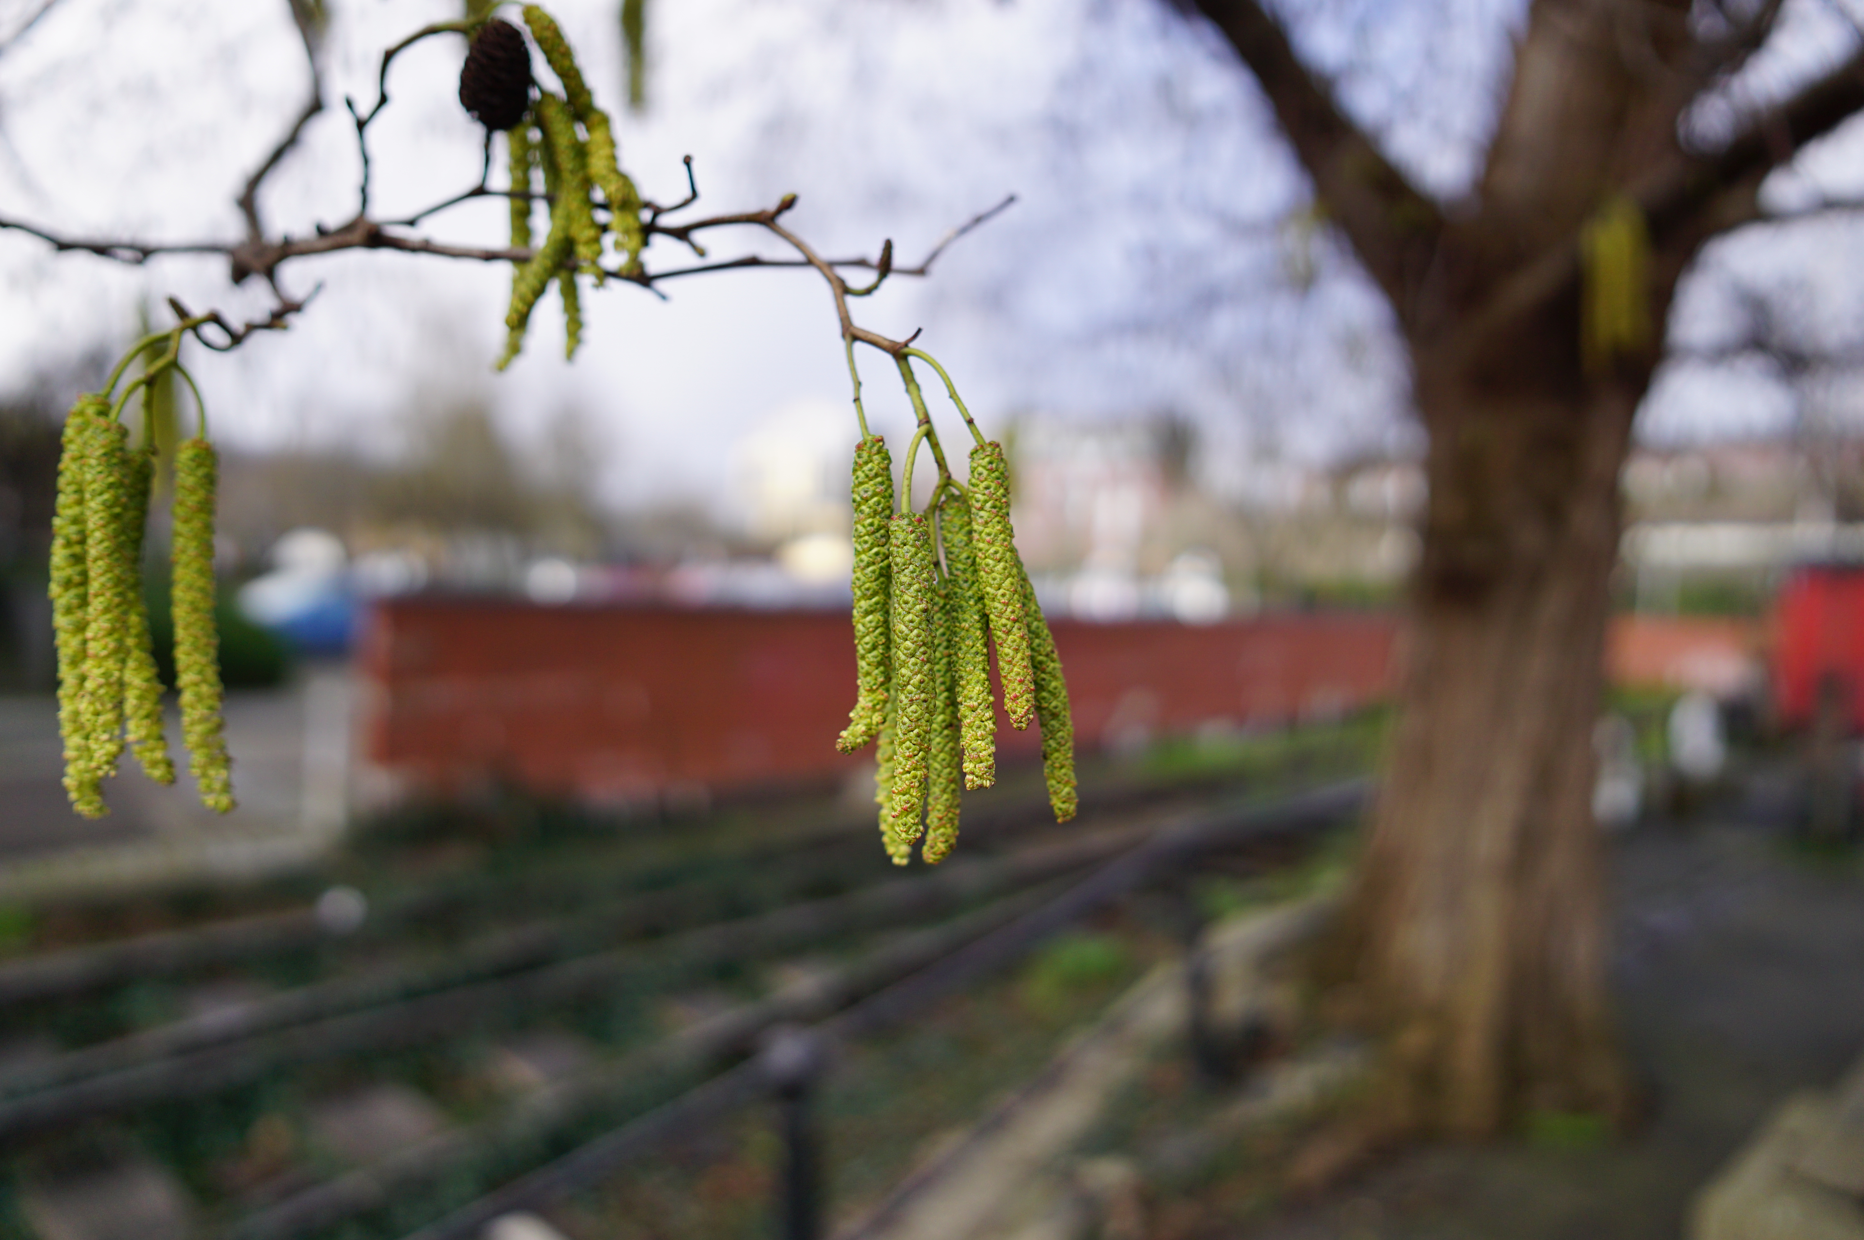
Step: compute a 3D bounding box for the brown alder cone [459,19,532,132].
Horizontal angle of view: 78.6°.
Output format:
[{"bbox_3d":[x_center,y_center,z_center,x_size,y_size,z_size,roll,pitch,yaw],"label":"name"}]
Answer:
[{"bbox_3d":[-0.099,-0.123,0.258,0.015,0.026,0.015,6,0,-23],"label":"brown alder cone"}]

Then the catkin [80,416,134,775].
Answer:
[{"bbox_3d":[-0.186,-0.005,0.257,0.009,0.083,0.008,0,0,-36],"label":"catkin"}]

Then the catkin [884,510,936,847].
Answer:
[{"bbox_3d":[-0.005,0.012,0.233,0.009,0.068,0.008,0,0,-1],"label":"catkin"}]

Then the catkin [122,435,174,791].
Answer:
[{"bbox_3d":[-0.181,-0.001,0.263,0.010,0.078,0.008,-3,0,0],"label":"catkin"}]

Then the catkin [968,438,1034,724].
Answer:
[{"bbox_3d":[0.015,-0.007,0.236,0.009,0.060,0.008,-7,0,4],"label":"catkin"}]

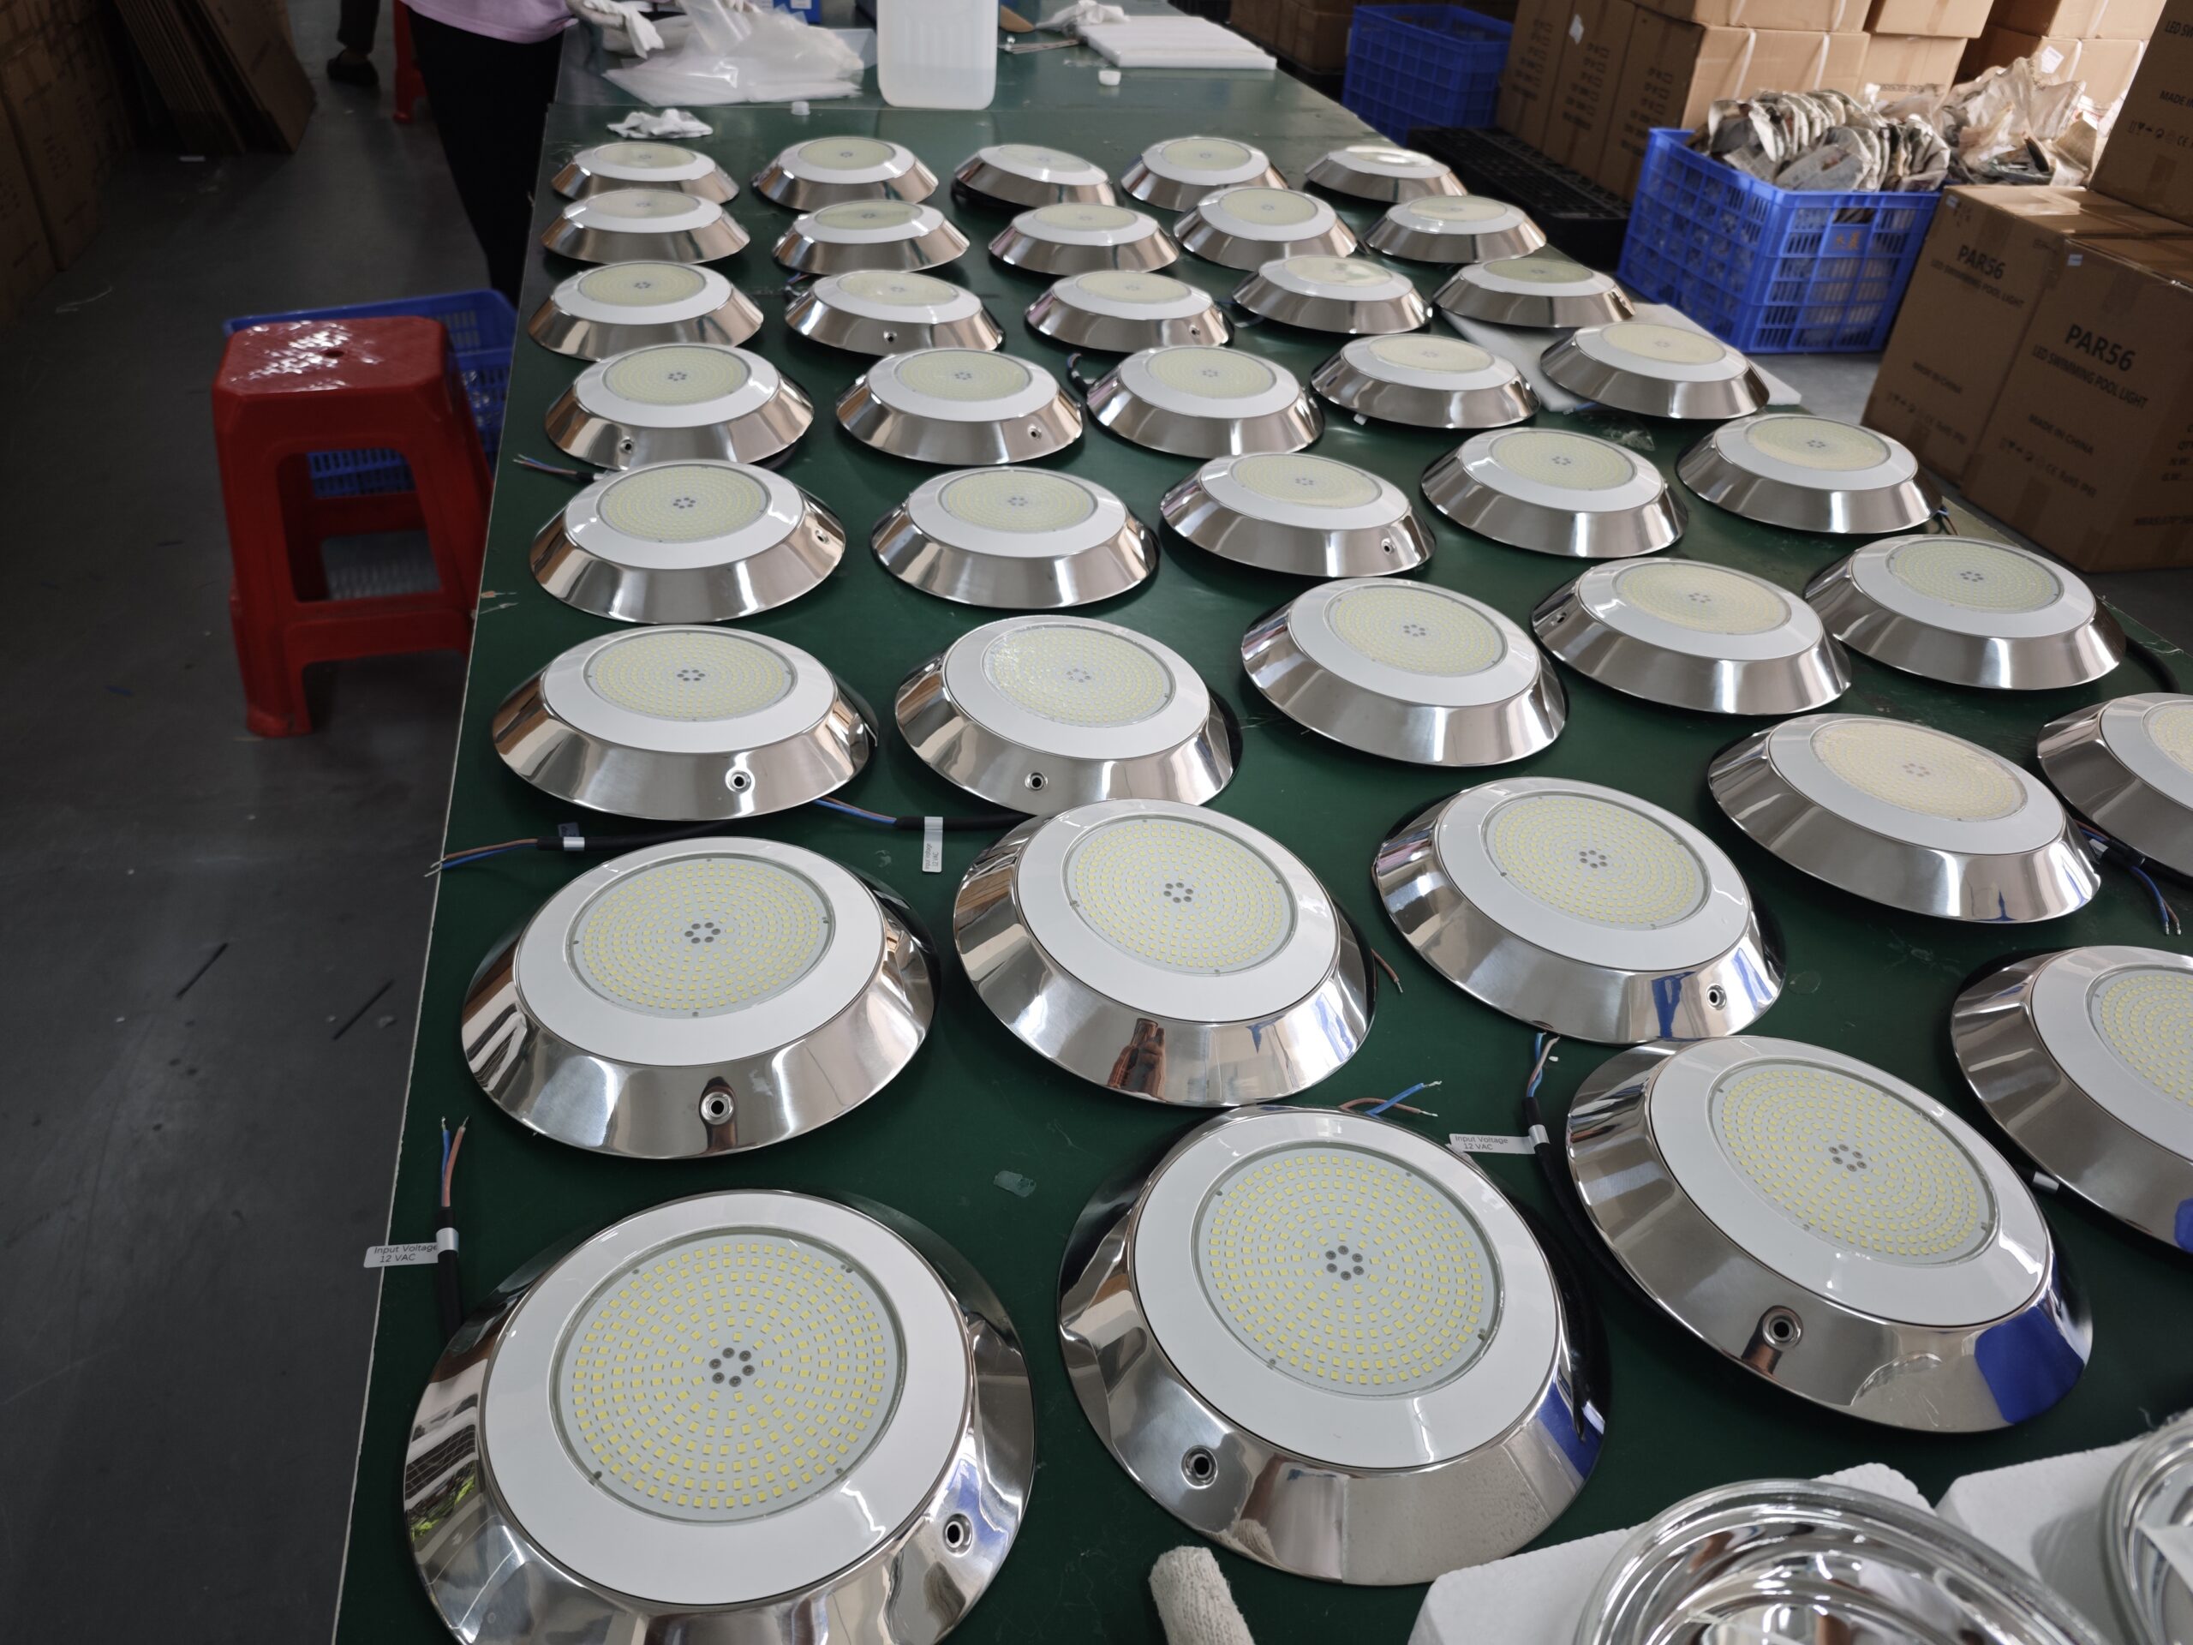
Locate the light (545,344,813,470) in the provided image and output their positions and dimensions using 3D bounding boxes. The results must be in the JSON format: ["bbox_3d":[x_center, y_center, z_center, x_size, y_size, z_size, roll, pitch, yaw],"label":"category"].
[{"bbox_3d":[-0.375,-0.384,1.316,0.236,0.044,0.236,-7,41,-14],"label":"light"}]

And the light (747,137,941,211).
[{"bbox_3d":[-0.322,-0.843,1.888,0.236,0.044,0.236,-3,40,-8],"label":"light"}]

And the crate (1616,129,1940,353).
[{"bbox_3d":[1.896,-1.656,4.142,0.500,0.418,0.646,-5,39,-14],"label":"crate"}]

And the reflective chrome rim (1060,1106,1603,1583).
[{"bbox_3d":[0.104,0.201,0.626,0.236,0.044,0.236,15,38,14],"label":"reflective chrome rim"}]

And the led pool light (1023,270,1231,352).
[{"bbox_3d":[0.038,-0.574,1.615,0.235,0.041,0.235,5,36,0],"label":"led pool light"}]

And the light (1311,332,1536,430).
[{"bbox_3d":[0.343,-0.463,1.517,0.238,0.035,0.238,4,35,0],"label":"light"}]

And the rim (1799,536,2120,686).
[{"bbox_3d":[0.717,-0.182,1.204,0.238,0.035,0.238,0,37,0],"label":"rim"}]

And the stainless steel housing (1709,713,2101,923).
[{"bbox_3d":[0.515,-0.016,0.927,0.230,0.029,0.230,4,33,0],"label":"stainless steel housing"}]

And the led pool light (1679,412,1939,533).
[{"bbox_3d":[0.679,-0.338,1.388,0.238,0.035,0.238,2,37,0],"label":"led pool light"}]

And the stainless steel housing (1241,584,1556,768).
[{"bbox_3d":[0.222,-0.121,1.036,0.235,0.041,0.235,6,37,-1],"label":"stainless steel housing"}]

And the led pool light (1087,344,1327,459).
[{"bbox_3d":[0.109,-0.423,1.427,0.235,0.041,0.235,5,38,0],"label":"led pool light"}]

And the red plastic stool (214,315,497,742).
[{"bbox_3d":[-1.009,-0.430,2.030,0.381,0.449,0.379,-8,39,-17],"label":"red plastic stool"}]

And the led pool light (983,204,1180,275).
[{"bbox_3d":[-0.013,-0.725,1.794,0.235,0.041,0.235,4,38,1],"label":"led pool light"}]

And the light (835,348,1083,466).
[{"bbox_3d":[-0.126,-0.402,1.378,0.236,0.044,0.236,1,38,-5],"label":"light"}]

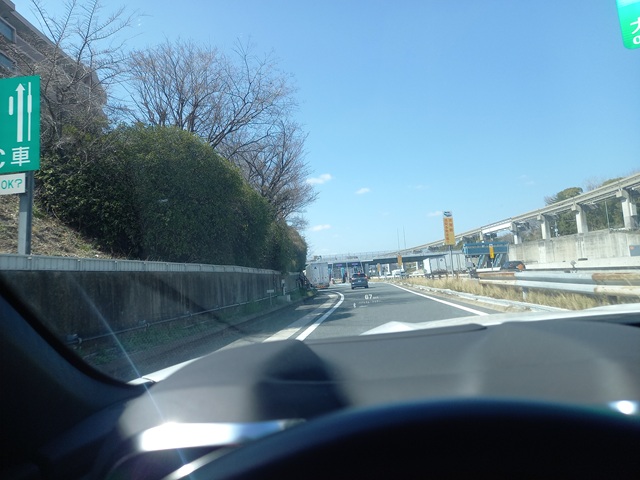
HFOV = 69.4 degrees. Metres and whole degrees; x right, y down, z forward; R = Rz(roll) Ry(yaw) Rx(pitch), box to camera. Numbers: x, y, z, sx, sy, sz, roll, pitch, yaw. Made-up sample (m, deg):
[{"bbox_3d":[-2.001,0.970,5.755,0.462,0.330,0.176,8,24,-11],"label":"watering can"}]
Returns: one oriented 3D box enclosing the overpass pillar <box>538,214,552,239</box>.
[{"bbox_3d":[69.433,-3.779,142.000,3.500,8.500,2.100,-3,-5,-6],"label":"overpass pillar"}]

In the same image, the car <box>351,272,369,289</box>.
[{"bbox_3d":[4.483,4.573,51.800,1.840,1.680,4.500,-4,-5,5],"label":"car"}]

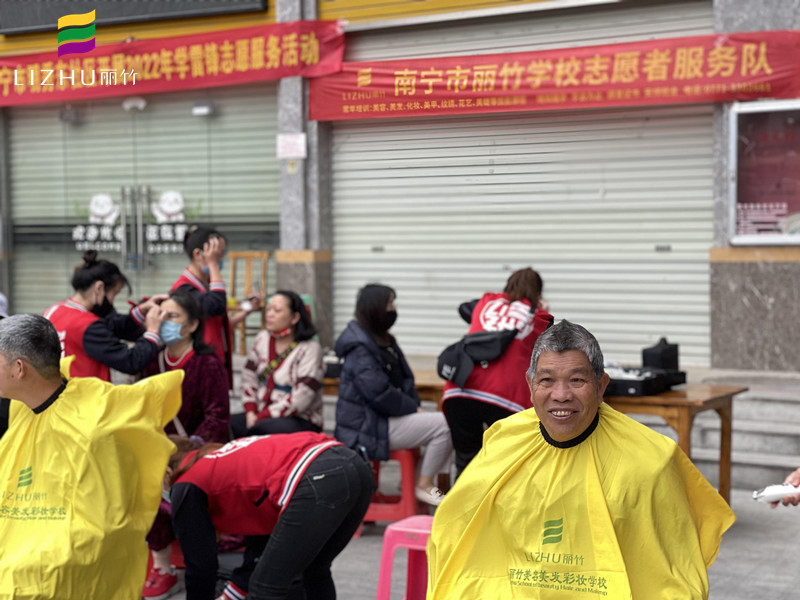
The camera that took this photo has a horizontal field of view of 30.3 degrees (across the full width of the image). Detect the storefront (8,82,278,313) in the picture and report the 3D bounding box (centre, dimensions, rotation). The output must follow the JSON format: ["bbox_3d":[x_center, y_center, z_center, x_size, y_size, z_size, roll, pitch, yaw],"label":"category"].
[{"bbox_3d":[-2.435,-0.832,13.653,3.200,2.500,0.250,1,3,32],"label":"storefront"}]

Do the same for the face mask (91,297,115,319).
[{"bbox_3d":[-1.255,0.030,6.250,0.080,0.115,0.140,25,-6,-18],"label":"face mask"}]

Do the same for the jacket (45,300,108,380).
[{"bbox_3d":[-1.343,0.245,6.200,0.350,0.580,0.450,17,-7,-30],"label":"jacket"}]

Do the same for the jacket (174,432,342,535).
[{"bbox_3d":[-0.497,0.642,5.200,0.560,0.340,0.420,-11,-4,35],"label":"jacket"}]

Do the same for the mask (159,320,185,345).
[{"bbox_3d":[-1.000,0.147,6.500,0.080,0.115,0.140,18,-11,-43],"label":"mask"}]

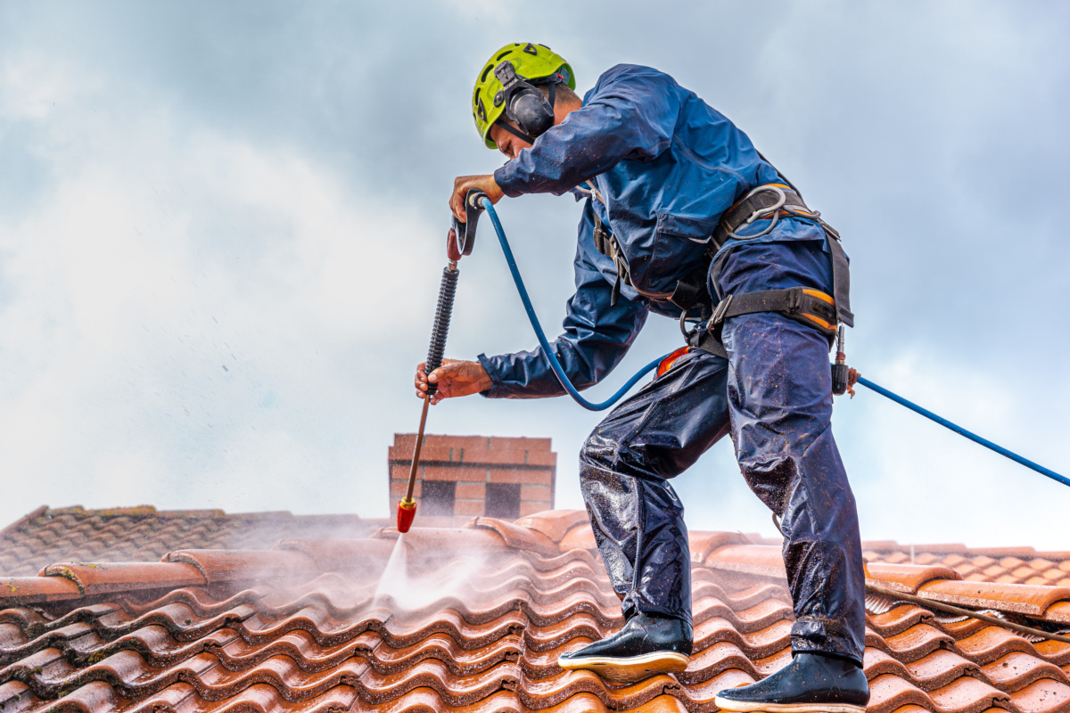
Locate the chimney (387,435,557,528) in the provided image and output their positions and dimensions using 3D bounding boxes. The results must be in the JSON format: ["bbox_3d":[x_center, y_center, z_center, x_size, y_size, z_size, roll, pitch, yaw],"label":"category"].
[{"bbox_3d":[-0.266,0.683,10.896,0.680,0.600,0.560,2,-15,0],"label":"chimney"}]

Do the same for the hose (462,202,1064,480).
[{"bbox_3d":[0.510,-0.020,5.600,1.220,0.500,0.480,2,-15,0],"label":"hose"}]

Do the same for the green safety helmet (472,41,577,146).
[{"bbox_3d":[-0.042,-0.568,5.800,0.250,0.155,0.210,-37,-22,5],"label":"green safety helmet"}]

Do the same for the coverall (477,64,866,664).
[{"bbox_3d":[0.275,0.015,5.450,0.740,1.250,0.600,0,-15,10],"label":"coverall"}]

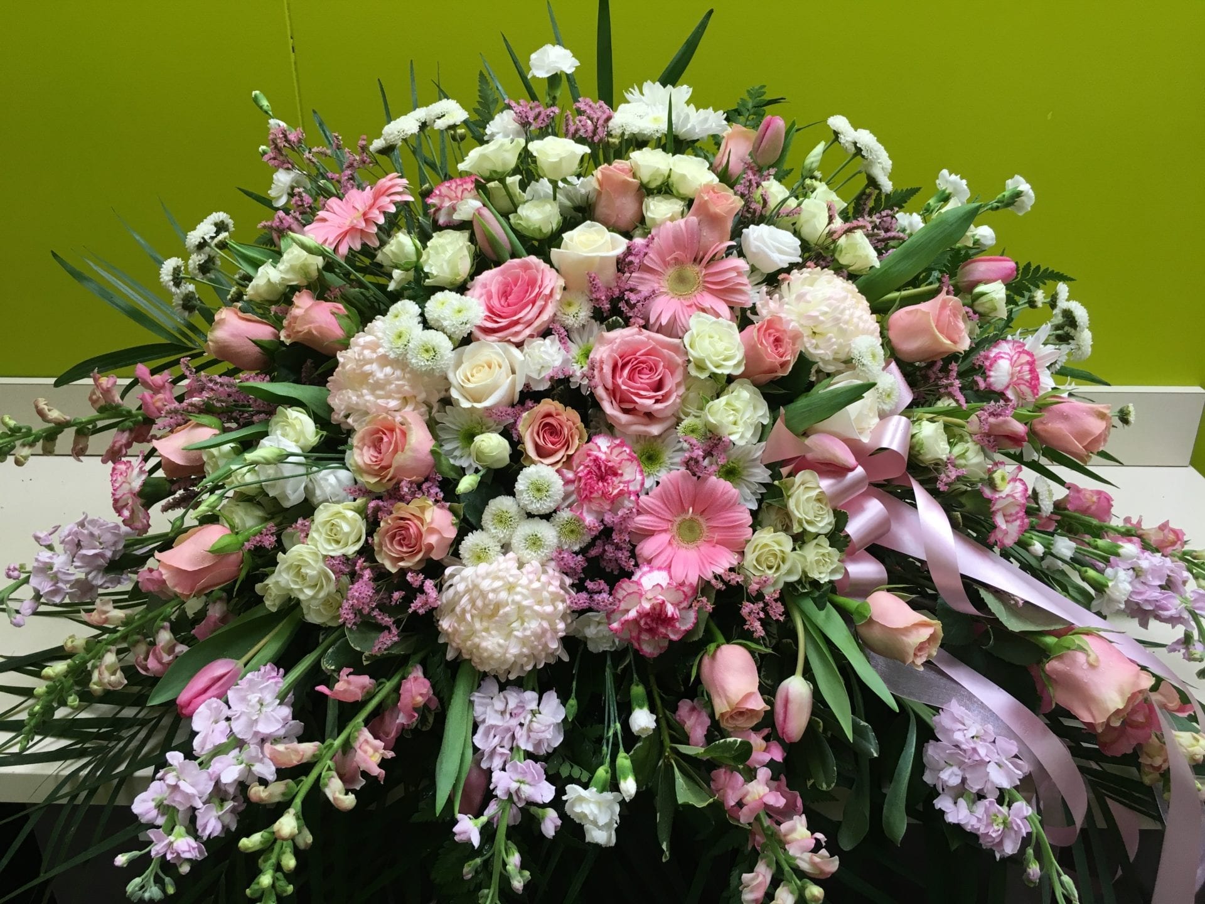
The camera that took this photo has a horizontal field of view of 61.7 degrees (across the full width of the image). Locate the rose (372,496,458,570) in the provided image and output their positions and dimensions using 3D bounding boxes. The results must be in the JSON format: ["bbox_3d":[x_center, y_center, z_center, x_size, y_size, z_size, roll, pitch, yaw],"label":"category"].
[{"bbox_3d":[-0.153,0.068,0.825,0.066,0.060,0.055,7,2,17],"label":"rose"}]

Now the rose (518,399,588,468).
[{"bbox_3d":[-0.040,-0.015,0.811,0.055,0.055,0.047,-1,-9,0],"label":"rose"}]

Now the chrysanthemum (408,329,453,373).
[{"bbox_3d":[-0.136,-0.080,0.801,0.035,0.035,0.023,2,-17,7],"label":"chrysanthemum"}]

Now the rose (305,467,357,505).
[{"bbox_3d":[-0.235,0.030,0.875,0.045,0.035,0.042,-21,28,-15],"label":"rose"}]

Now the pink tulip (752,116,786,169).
[{"bbox_3d":[0.164,-0.305,0.995,0.031,0.051,0.031,13,0,0],"label":"pink tulip"}]

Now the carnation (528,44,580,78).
[{"bbox_3d":[-0.047,-0.376,0.970,0.050,0.032,0.047,2,28,-3],"label":"carnation"}]

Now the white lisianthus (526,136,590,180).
[{"bbox_3d":[-0.041,-0.273,0.940,0.056,0.041,0.056,1,31,0],"label":"white lisianthus"}]

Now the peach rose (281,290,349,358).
[{"bbox_3d":[-0.271,-0.122,0.955,0.060,0.058,0.058,19,0,-18],"label":"peach rose"}]

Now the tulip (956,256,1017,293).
[{"bbox_3d":[0.357,-0.165,0.940,0.056,0.035,0.035,-10,0,18],"label":"tulip"}]

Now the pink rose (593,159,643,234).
[{"bbox_3d":[0.015,-0.235,0.930,0.049,0.062,0.049,0,28,0],"label":"pink rose"}]

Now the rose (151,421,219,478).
[{"bbox_3d":[-0.374,-0.001,0.910,0.059,0.051,0.051,-10,0,-25],"label":"rose"}]

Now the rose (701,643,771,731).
[{"bbox_3d":[0.102,0.183,0.785,0.051,0.050,0.064,-16,59,4],"label":"rose"}]

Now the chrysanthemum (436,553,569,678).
[{"bbox_3d":[-0.084,0.138,0.850,0.108,0.108,0.078,0,-3,0],"label":"chrysanthemum"}]

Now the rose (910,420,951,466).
[{"bbox_3d":[0.277,-0.008,0.853,0.035,0.035,0.036,-16,-15,-34],"label":"rose"}]

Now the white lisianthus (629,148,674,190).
[{"bbox_3d":[0.044,-0.259,0.920,0.041,0.036,0.039,3,30,2],"label":"white lisianthus"}]

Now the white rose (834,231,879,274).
[{"bbox_3d":[0.232,-0.182,0.920,0.036,0.037,0.037,-28,3,24],"label":"white rose"}]

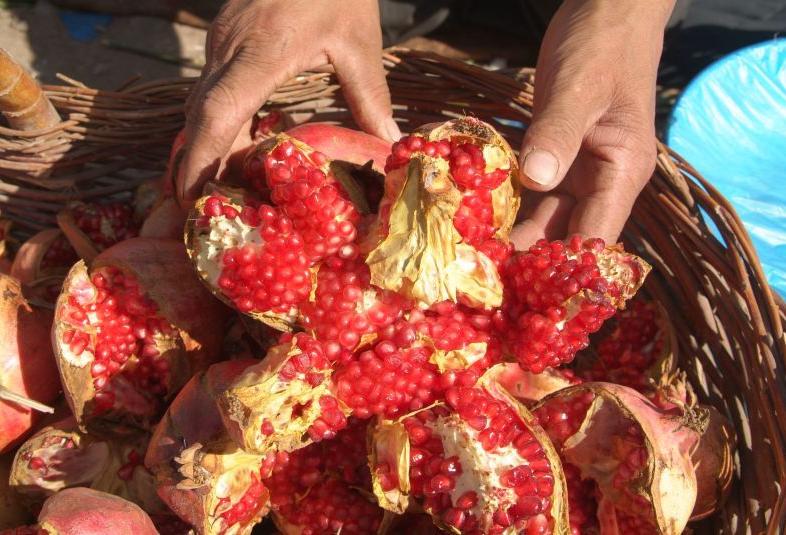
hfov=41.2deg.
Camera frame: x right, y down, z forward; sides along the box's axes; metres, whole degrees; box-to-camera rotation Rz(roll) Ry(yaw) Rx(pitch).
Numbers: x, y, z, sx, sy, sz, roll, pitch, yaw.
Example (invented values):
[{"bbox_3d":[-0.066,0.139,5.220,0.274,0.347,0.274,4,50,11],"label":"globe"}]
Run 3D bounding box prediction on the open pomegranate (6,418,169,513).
[{"bbox_3d":[-0.157,0.102,0.540,0.078,0.042,0.055,0,47,0],"label":"open pomegranate"}]

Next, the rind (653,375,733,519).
[{"bbox_3d":[0.153,0.093,0.545,0.060,0.062,0.055,18,50,16],"label":"rind"}]

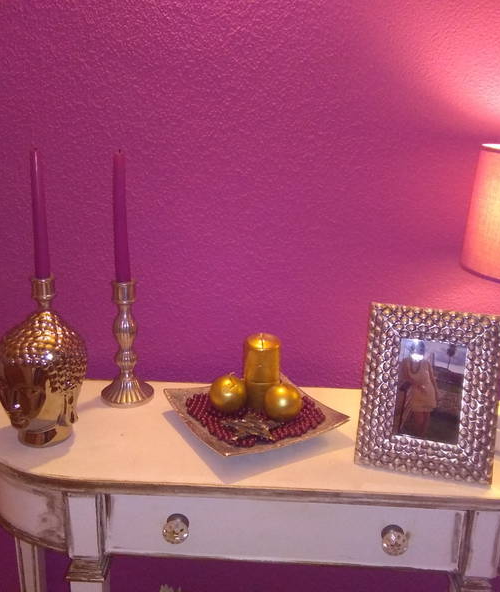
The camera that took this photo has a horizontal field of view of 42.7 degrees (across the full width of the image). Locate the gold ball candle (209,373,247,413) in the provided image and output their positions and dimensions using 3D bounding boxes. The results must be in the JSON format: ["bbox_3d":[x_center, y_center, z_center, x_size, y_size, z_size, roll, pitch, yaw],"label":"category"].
[{"bbox_3d":[-0.035,0.163,1.067,0.061,0.064,0.061,2,17,4],"label":"gold ball candle"}]

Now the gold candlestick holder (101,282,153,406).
[{"bbox_3d":[-0.211,0.077,1.091,0.092,0.210,0.092,2,18,2],"label":"gold candlestick holder"}]

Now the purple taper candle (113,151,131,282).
[{"bbox_3d":[-0.206,-0.117,1.028,0.025,0.227,0.025,2,18,2],"label":"purple taper candle"}]

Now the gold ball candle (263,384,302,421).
[{"bbox_3d":[0.052,0.170,1.027,0.060,0.060,0.060,0,17,0],"label":"gold ball candle"}]

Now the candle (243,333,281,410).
[{"bbox_3d":[0.019,0.128,1.048,0.060,0.119,0.060,2,18,2],"label":"candle"}]

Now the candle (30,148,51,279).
[{"bbox_3d":[-0.292,-0.104,0.888,0.022,0.196,0.022,3,18,1],"label":"candle"}]

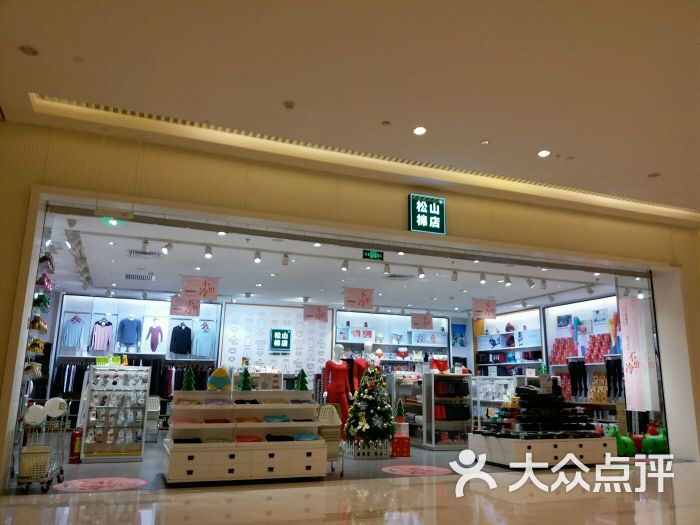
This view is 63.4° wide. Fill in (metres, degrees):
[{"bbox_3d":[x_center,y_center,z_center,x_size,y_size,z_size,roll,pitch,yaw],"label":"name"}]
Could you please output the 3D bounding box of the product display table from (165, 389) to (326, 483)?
[{"bbox_3d":[-1.431,2.329,7.688,1.984,1.129,1.139,6,-13,-21],"label":"product display table"}]

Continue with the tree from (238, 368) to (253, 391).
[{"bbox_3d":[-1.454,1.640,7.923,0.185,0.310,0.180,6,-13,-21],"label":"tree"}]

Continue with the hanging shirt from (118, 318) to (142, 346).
[{"bbox_3d":[-5.137,1.638,13.258,0.524,0.650,0.218,6,-13,-21],"label":"hanging shirt"}]

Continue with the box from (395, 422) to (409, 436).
[{"bbox_3d":[0.796,2.744,9.321,0.262,0.216,0.254,6,-13,-21],"label":"box"}]

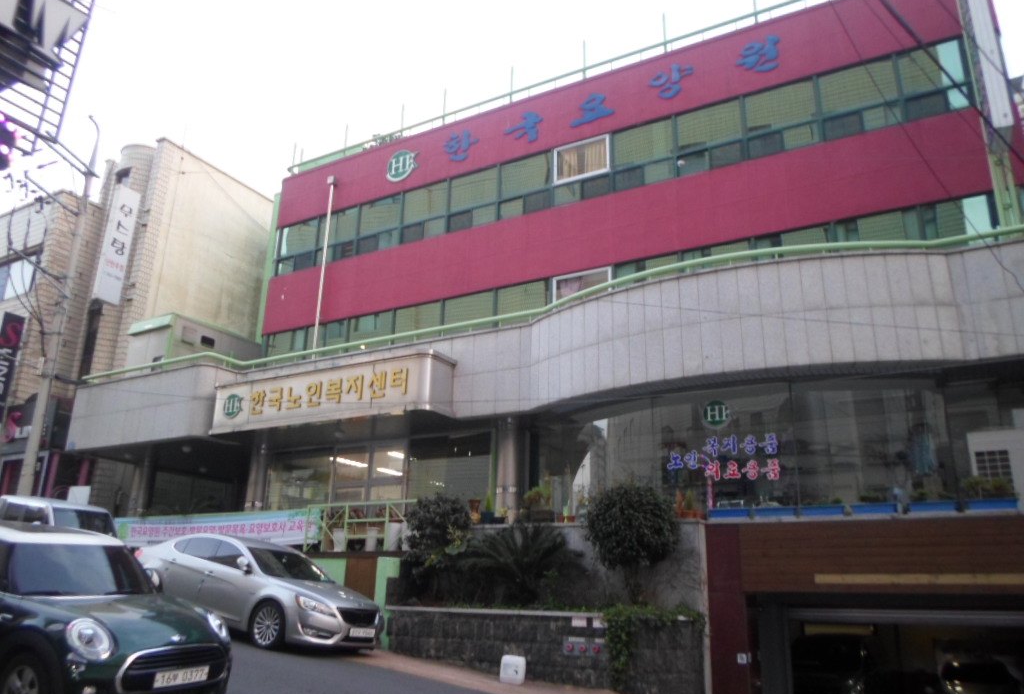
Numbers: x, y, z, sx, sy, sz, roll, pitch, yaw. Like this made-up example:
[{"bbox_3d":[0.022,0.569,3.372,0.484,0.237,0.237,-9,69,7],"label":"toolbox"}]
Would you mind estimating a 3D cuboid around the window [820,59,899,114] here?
[{"bbox_3d":[6.587,-4.986,14.138,1.299,0.843,0.100,-8,-20,29],"label":"window"}]

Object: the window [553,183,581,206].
[{"bbox_3d":[1.263,-3.529,17.260,0.723,0.431,0.100,-8,-20,28],"label":"window"}]

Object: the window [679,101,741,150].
[{"bbox_3d":[4.116,-4.624,15.496,1.312,0.843,0.100,-8,-20,29],"label":"window"}]

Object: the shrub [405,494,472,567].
[{"bbox_3d":[-1.214,3.030,12.211,1.050,1.120,1.000,1,-17,0],"label":"shrub"}]

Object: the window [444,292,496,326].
[{"bbox_3d":[-1.048,-0.880,17.718,1.459,0.709,0.100,-8,-20,28],"label":"window"}]

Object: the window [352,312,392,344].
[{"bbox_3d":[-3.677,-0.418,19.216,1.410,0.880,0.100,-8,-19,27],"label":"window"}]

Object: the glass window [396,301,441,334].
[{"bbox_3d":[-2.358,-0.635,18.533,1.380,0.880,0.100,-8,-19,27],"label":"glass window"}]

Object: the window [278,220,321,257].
[{"bbox_3d":[-6.257,-3.174,21.770,1.487,1.087,0.100,-8,-19,28],"label":"window"}]

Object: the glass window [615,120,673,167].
[{"bbox_3d":[2.860,-4.440,16.186,1.333,0.843,0.100,-8,-20,29],"label":"glass window"}]

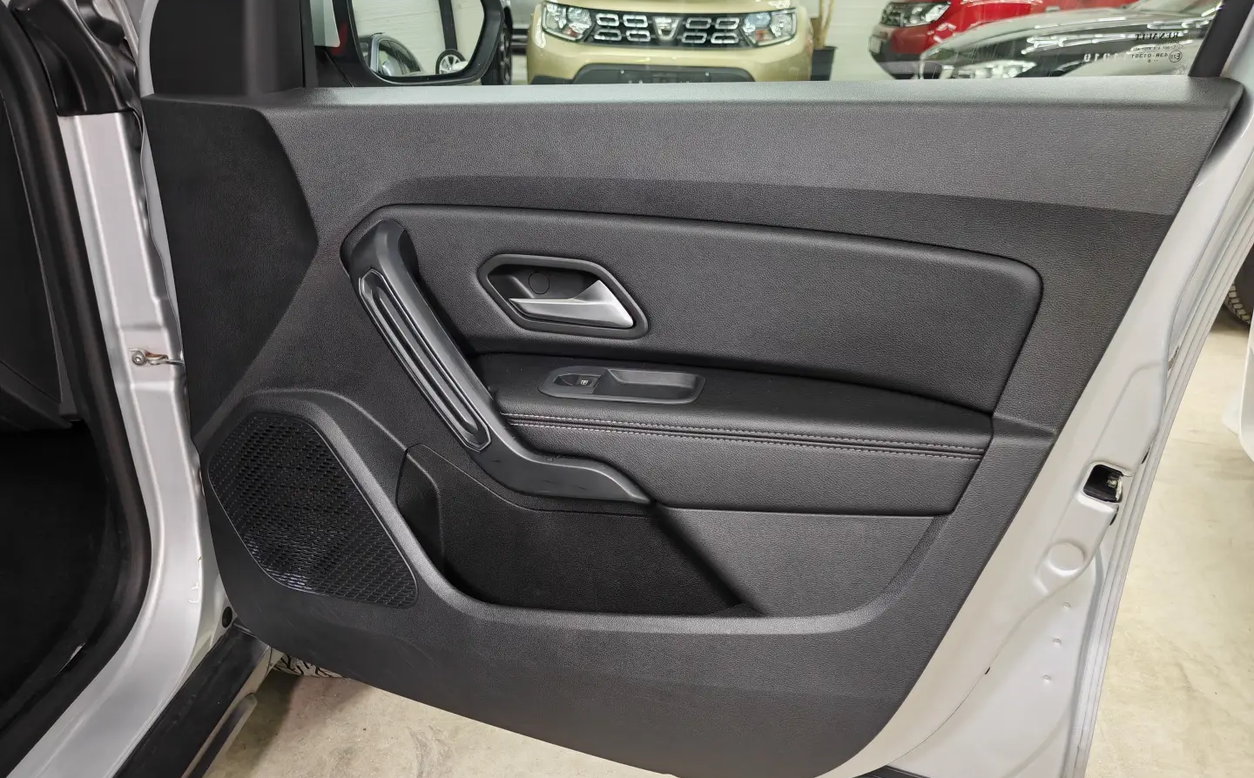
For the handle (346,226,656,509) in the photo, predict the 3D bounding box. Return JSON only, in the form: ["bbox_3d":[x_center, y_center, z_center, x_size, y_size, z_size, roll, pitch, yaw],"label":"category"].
[{"bbox_3d":[-0.117,-0.020,0.851,0.285,0.225,0.075,7,25,15],"label":"handle"}]

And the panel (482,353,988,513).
[{"bbox_3d":[0.079,0.044,0.815,0.420,0.110,0.085,3,24,17],"label":"panel"}]

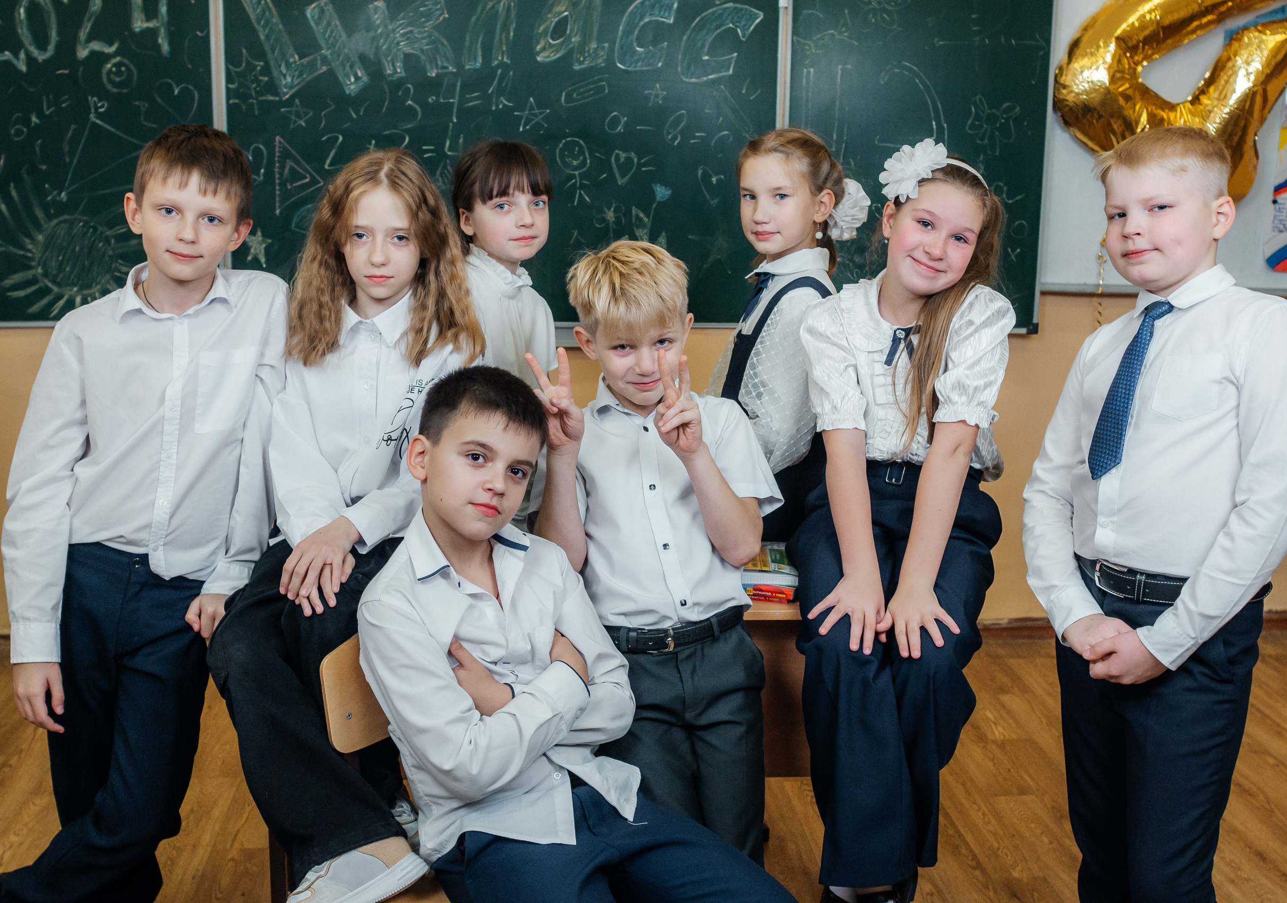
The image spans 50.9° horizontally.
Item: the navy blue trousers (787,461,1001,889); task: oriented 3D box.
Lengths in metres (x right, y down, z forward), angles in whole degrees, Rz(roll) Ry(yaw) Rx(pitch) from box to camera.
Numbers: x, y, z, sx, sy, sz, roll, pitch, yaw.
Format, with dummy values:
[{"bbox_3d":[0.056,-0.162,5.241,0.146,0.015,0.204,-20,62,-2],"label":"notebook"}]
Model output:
[{"bbox_3d":[0.367,0.330,2.059,0.330,0.580,0.490,2,9,13],"label":"navy blue trousers"}]

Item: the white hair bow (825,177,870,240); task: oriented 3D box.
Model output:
[{"bbox_3d":[0.350,-0.417,2.340,0.075,0.110,0.095,-6,11,-39],"label":"white hair bow"}]

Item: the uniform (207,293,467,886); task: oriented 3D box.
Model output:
[{"bbox_3d":[-0.404,0.165,1.965,0.355,0.800,0.520,1,8,2],"label":"uniform"}]

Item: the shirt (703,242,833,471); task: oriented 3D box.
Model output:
[{"bbox_3d":[0.229,-0.153,2.312,0.230,0.400,0.290,-6,10,-38],"label":"shirt"}]

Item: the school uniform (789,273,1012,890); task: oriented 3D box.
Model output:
[{"bbox_3d":[0.376,0.180,2.047,0.340,0.880,0.500,2,9,13],"label":"school uniform"}]

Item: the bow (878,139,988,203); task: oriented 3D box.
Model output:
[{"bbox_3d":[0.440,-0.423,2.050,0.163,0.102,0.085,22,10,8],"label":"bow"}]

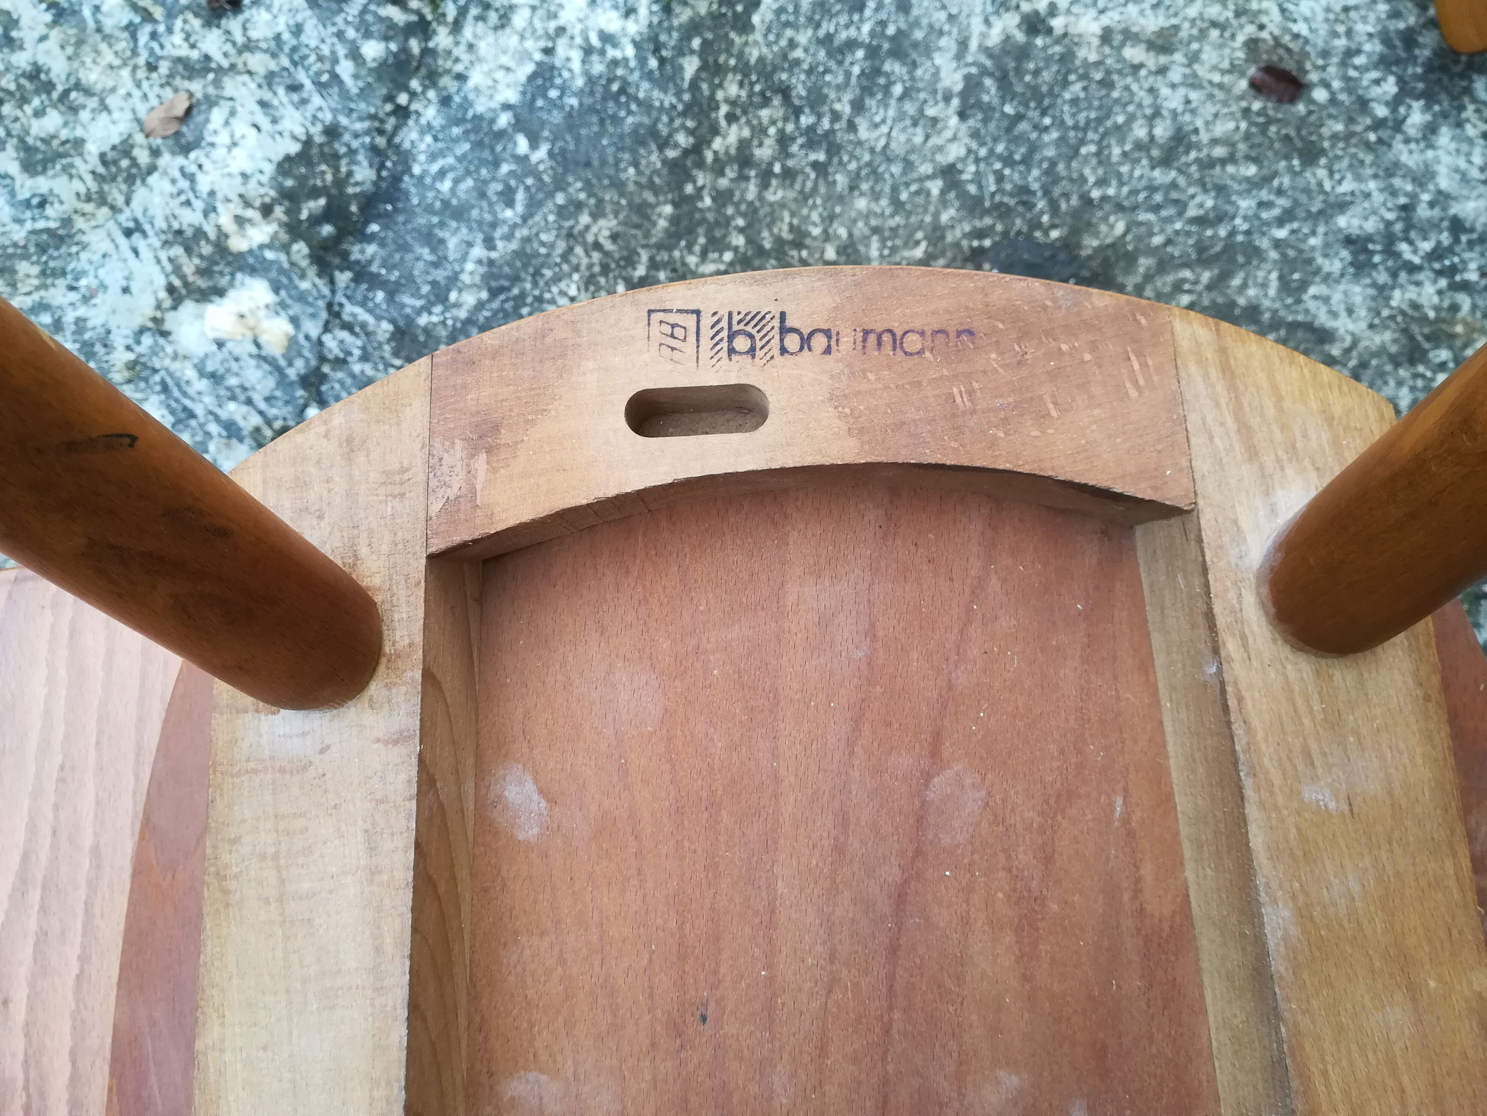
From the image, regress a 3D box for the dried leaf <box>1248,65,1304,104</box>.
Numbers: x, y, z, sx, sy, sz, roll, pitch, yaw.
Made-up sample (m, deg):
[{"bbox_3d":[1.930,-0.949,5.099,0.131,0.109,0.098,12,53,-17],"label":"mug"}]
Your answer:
[{"bbox_3d":[0.444,-0.395,0.931,0.041,0.010,0.032,32,75,12],"label":"dried leaf"}]

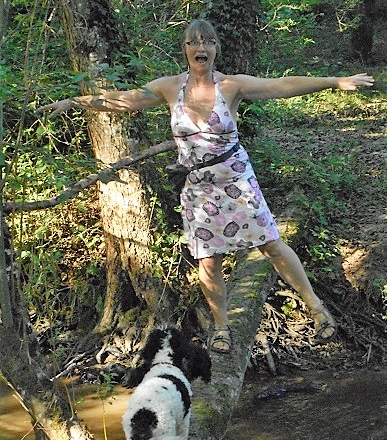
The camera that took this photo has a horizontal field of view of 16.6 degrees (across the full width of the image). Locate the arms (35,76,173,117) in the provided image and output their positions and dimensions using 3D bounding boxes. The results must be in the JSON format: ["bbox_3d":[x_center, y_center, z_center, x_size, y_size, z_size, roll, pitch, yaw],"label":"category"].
[{"bbox_3d":[-0.444,-0.602,6.550,0.690,0.155,0.150,-10,7,3],"label":"arms"}]

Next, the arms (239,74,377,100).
[{"bbox_3d":[0.550,-0.662,6.580,0.700,0.140,0.145,-2,7,0],"label":"arms"}]

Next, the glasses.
[{"bbox_3d":[0.037,-0.865,6.500,0.145,0.045,0.140,0,7,0],"label":"glasses"}]

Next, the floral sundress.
[{"bbox_3d":[0.149,-0.284,6.600,0.480,0.930,0.320,-5,7,6],"label":"floral sundress"}]

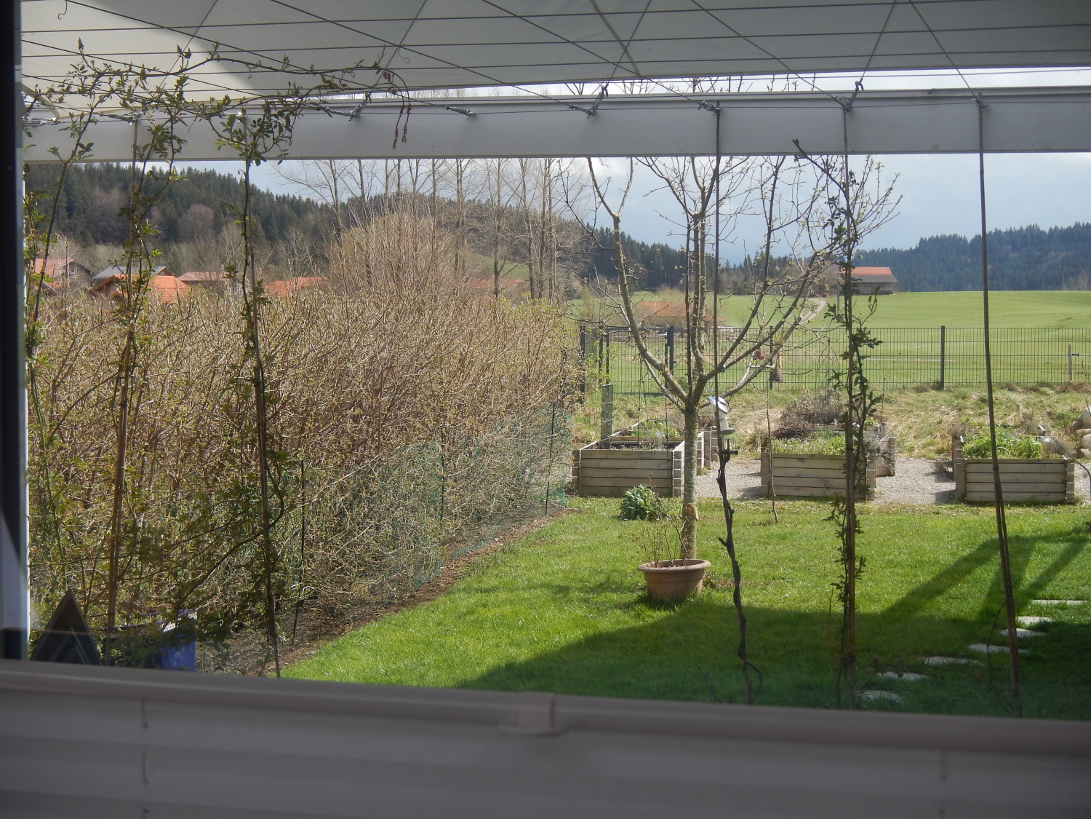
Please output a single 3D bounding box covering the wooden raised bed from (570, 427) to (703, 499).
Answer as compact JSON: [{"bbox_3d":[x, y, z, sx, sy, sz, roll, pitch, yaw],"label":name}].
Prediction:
[{"bbox_3d":[0.947,0.647,20.523,1.170,0.500,1.250,1,3,9],"label":"wooden raised bed"}]

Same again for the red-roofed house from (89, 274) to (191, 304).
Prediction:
[{"bbox_3d":[-43.577,-11.105,205.198,8.000,7.000,9.000,2,4,33],"label":"red-roofed house"}]

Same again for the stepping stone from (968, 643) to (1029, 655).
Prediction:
[{"bbox_3d":[2.732,1.461,11.416,0.330,0.050,0.250,2,4,30],"label":"stepping stone"}]

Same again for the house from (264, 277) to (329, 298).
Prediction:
[{"bbox_3d":[-30.674,-13.173,235.184,10.500,6.500,9.000,0,3,-7],"label":"house"}]

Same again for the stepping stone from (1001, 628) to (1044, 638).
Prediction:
[{"bbox_3d":[3.020,1.431,11.965,0.270,0.050,0.240,2,4,30],"label":"stepping stone"}]

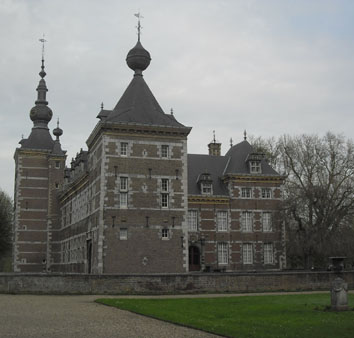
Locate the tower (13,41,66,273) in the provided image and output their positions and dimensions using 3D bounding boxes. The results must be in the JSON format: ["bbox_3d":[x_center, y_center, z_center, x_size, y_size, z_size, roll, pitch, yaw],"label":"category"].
[{"bbox_3d":[-19.726,-2.169,82.802,6.762,34.986,7.252,3,-10,-18],"label":"tower"}]

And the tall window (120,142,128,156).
[{"bbox_3d":[-4.722,-1.763,51.088,0.675,1.248,0.200,3,-10,-18],"label":"tall window"}]

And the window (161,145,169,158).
[{"bbox_3d":[-1.096,-1.575,52.265,0.707,1.295,0.200,3,-10,-18],"label":"window"}]

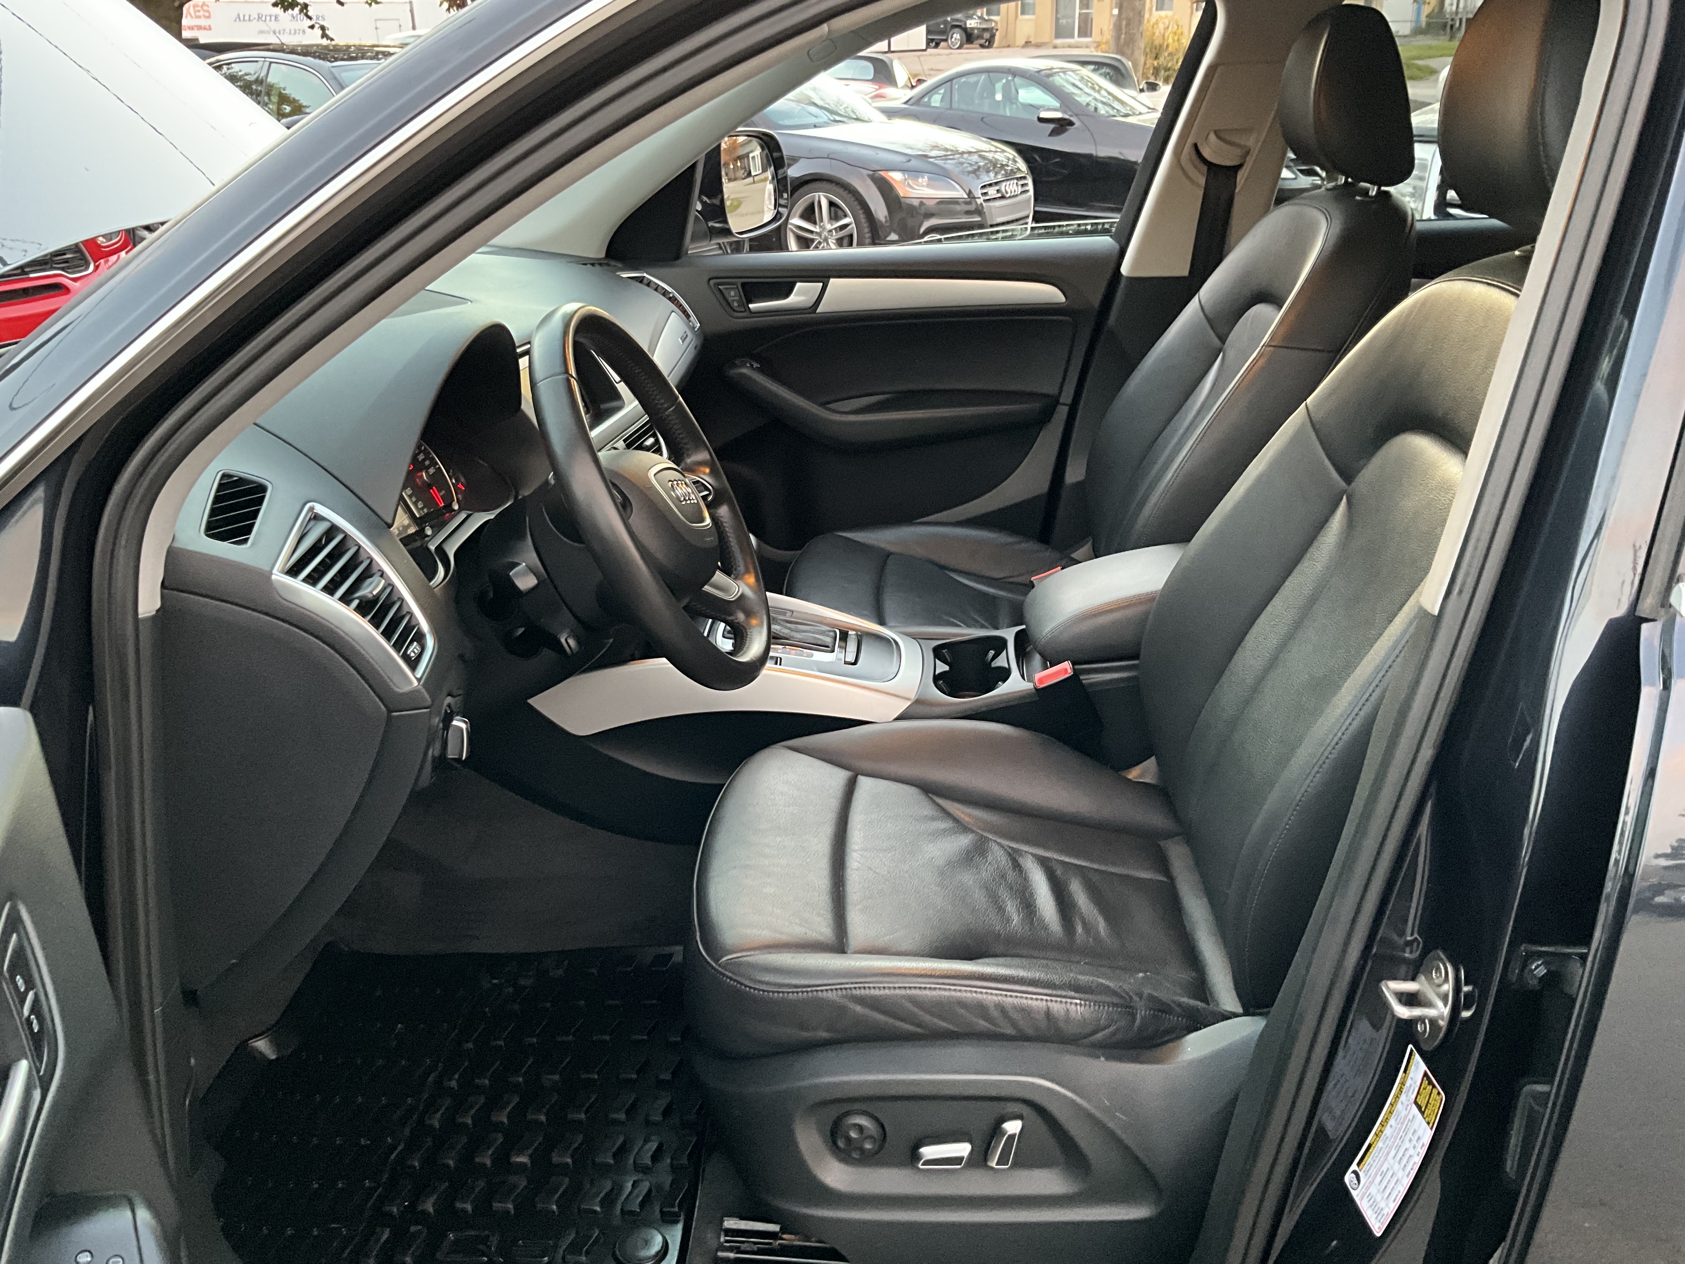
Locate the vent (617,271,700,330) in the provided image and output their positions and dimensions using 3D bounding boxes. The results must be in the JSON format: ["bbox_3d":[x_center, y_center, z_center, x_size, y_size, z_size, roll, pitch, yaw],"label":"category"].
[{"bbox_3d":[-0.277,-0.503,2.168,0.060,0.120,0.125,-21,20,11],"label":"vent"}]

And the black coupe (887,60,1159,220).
[{"bbox_3d":[1.850,-4.246,12.203,4.200,1.310,1.800,14,26,30],"label":"black coupe"}]

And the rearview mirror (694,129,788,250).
[{"bbox_3d":[-0.171,-0.757,2.399,0.150,0.185,0.220,8,24,19],"label":"rearview mirror"}]

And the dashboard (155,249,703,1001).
[{"bbox_3d":[-0.467,-0.191,1.630,0.520,0.450,1.460,1,22,3],"label":"dashboard"}]

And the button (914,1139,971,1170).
[{"bbox_3d":[0.082,0.421,1.144,0.046,0.018,0.020,1,14,3],"label":"button"}]

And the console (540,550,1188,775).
[{"bbox_3d":[0.077,0.036,1.695,0.900,0.280,0.270,1,22,3],"label":"console"}]

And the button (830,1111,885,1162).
[{"bbox_3d":[0.012,0.408,1.143,0.043,0.043,0.016,1,14,3],"label":"button"}]

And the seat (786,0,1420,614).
[{"bbox_3d":[0.315,-0.313,1.939,0.830,1.000,0.540,1,22,3],"label":"seat"}]

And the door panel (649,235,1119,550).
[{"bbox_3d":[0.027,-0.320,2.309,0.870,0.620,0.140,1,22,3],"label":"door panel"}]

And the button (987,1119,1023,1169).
[{"bbox_3d":[0.136,0.428,1.181,0.021,0.042,0.016,14,23,-2],"label":"button"}]

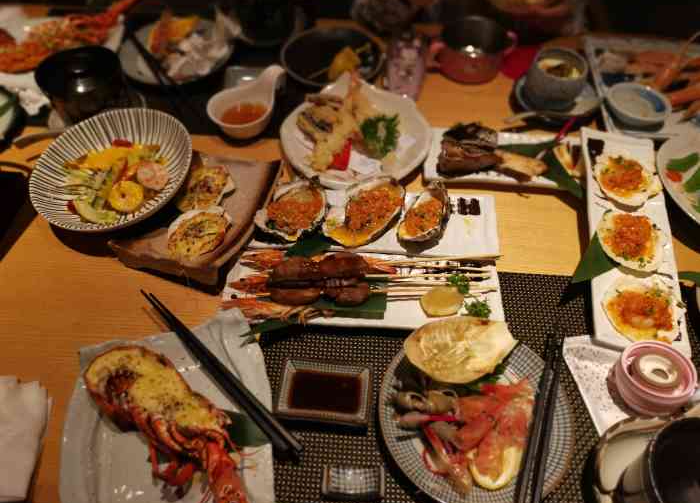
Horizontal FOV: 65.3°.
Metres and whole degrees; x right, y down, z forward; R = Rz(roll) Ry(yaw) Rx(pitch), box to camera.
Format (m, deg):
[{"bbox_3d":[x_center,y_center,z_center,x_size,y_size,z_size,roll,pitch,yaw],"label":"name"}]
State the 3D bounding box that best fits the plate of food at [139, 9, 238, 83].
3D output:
[{"bbox_3d":[-0.263,-0.309,0.840,0.168,0.058,0.168,1,55,0],"label":"plate of food"}]

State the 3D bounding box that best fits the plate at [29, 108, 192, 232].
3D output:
[{"bbox_3d":[-0.285,-0.087,0.681,0.194,0.060,0.194,0,54,0],"label":"plate"}]

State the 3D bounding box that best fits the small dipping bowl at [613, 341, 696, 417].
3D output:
[{"bbox_3d":[0.294,0.123,0.533,0.066,0.036,0.066,0,54,0],"label":"small dipping bowl"}]

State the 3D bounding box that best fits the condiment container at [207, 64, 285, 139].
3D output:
[{"bbox_3d":[-0.134,-0.201,0.757,0.086,0.052,0.130,26,56,18],"label":"condiment container"}]

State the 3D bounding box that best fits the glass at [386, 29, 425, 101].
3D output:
[{"bbox_3d":[0.079,-0.259,0.788,0.060,0.090,0.060,0,54,0],"label":"glass"}]

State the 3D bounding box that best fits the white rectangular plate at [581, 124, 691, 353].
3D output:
[{"bbox_3d":[0.320,-0.023,0.640,0.094,0.025,0.332,11,53,8],"label":"white rectangular plate"}]

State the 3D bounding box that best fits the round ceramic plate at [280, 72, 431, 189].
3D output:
[{"bbox_3d":[0.008,-0.144,0.735,0.200,0.040,0.200,0,54,0],"label":"round ceramic plate"}]

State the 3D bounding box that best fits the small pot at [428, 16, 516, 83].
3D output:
[{"bbox_3d":[0.187,-0.310,0.843,0.140,0.066,0.097,-8,55,-6],"label":"small pot"}]

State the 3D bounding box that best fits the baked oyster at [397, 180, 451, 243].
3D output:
[{"bbox_3d":[0.088,-0.050,0.641,0.055,0.032,0.083,19,54,14],"label":"baked oyster"}]

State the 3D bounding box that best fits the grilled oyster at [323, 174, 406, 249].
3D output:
[{"bbox_3d":[0.017,-0.042,0.651,0.070,0.034,0.110,33,60,21],"label":"grilled oyster"}]

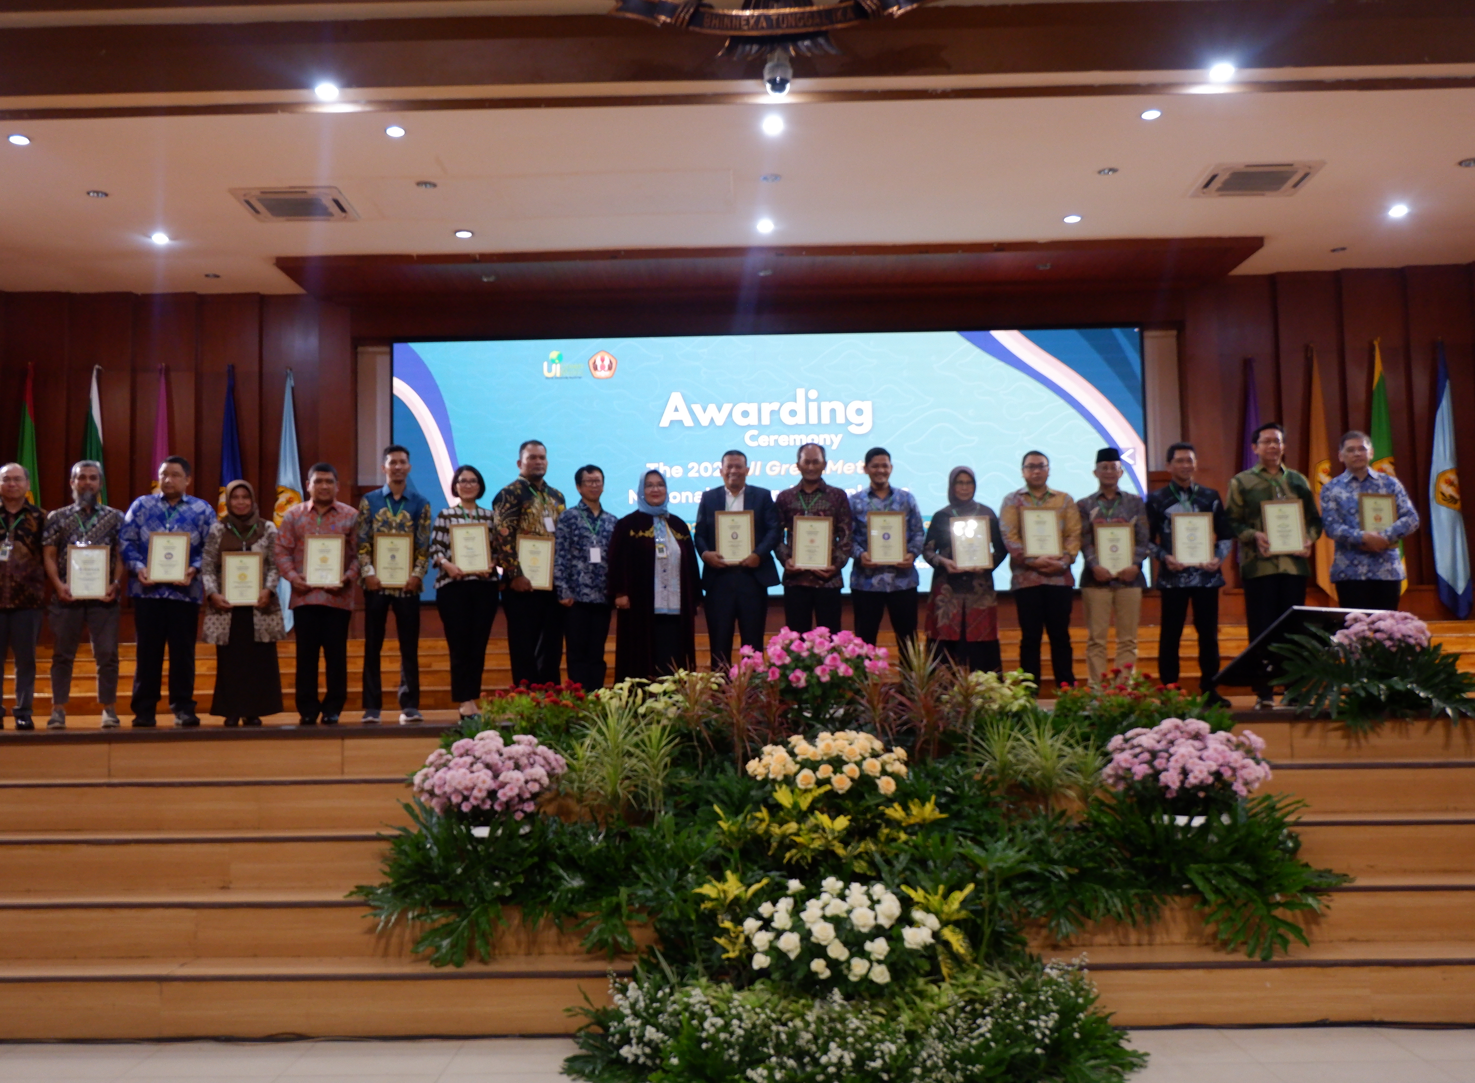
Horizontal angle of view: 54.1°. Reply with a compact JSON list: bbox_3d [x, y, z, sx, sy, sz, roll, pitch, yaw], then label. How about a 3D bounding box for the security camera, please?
[{"bbox_3d":[0.261,-3.063,9.426,0.180,0.290,0.190,-1,-5,1],"label":"security camera"}]

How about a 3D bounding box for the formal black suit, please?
[{"bbox_3d":[0.000,0.352,9.103,0.550,1.433,0.360,-1,-5,0],"label":"formal black suit"}]

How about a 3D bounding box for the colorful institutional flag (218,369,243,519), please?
[{"bbox_3d":[-5.433,-0.453,15.473,0.310,2.916,0.210,-1,-5,-3],"label":"colorful institutional flag"}]

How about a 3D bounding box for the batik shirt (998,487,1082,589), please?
[{"bbox_3d":[1.893,-0.016,9.051,0.520,0.630,0.330,-2,-5,8],"label":"batik shirt"}]

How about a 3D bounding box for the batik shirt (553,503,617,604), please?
[{"bbox_3d":[-0.956,0.071,9.140,0.440,0.645,0.280,0,-5,-16],"label":"batik shirt"}]

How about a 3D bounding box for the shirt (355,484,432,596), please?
[{"bbox_3d":[-2.171,-0.005,9.115,0.490,0.716,0.360,0,-5,-10],"label":"shirt"}]

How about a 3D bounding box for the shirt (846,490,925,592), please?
[{"bbox_3d":[0.942,-0.012,9.116,0.480,0.660,0.320,-1,-5,3],"label":"shirt"}]

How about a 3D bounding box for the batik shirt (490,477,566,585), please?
[{"bbox_3d":[-1.320,-0.061,9.157,0.490,0.703,0.330,1,-5,-23],"label":"batik shirt"}]

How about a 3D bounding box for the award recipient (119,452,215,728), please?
[{"bbox_3d":[-3.532,0.308,8.970,0.544,1.682,0.430,0,-5,-12],"label":"award recipient"}]

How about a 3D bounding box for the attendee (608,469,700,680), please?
[{"bbox_3d":[-0.525,0.323,9.113,0.570,1.571,0.360,0,-5,-9],"label":"attendee"}]

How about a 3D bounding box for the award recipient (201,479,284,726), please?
[{"bbox_3d":[-3.072,0.376,8.970,0.475,1.517,0.430,0,-5,-11],"label":"award recipient"}]

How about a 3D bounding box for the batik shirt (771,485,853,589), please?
[{"bbox_3d":[0.487,-0.044,9.250,0.502,0.667,0.340,-1,-5,2],"label":"batik shirt"}]

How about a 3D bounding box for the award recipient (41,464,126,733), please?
[{"bbox_3d":[-4.132,0.322,9.119,0.520,1.701,0.350,0,-5,-15],"label":"award recipient"}]

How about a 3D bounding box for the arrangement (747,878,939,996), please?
[{"bbox_3d":[0.508,1.904,6.963,0.950,0.480,0.650,-1,-5,1],"label":"arrangement"}]

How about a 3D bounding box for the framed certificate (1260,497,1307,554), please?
[{"bbox_3d":[3.377,-0.084,8.905,0.250,0.335,0.025,-2,-16,12],"label":"framed certificate"}]

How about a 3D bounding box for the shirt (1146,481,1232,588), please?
[{"bbox_3d":[2.800,-0.030,8.980,0.504,0.654,0.350,-2,-5,11],"label":"shirt"}]

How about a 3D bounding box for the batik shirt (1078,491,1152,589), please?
[{"bbox_3d":[2.353,-0.012,9.043,0.460,0.620,0.310,-2,-5,9],"label":"batik shirt"}]

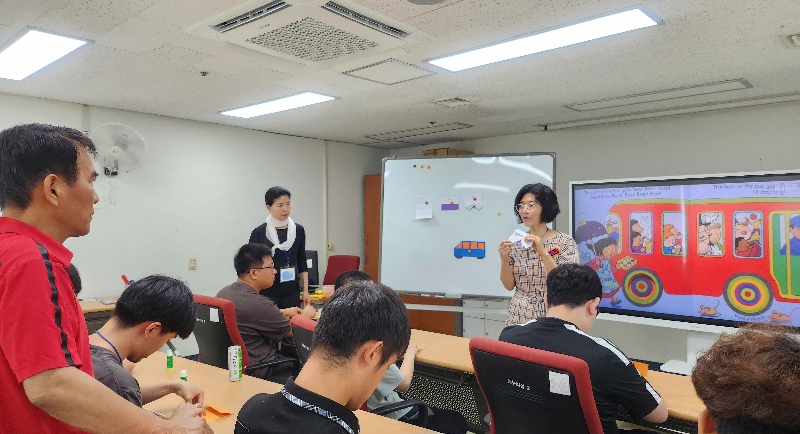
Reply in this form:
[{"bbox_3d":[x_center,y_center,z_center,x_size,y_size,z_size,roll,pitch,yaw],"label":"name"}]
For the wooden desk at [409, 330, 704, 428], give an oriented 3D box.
[{"bbox_3d":[0.506,1.009,2.455,1.800,0.720,0.500,-1,-1,41],"label":"wooden desk"}]

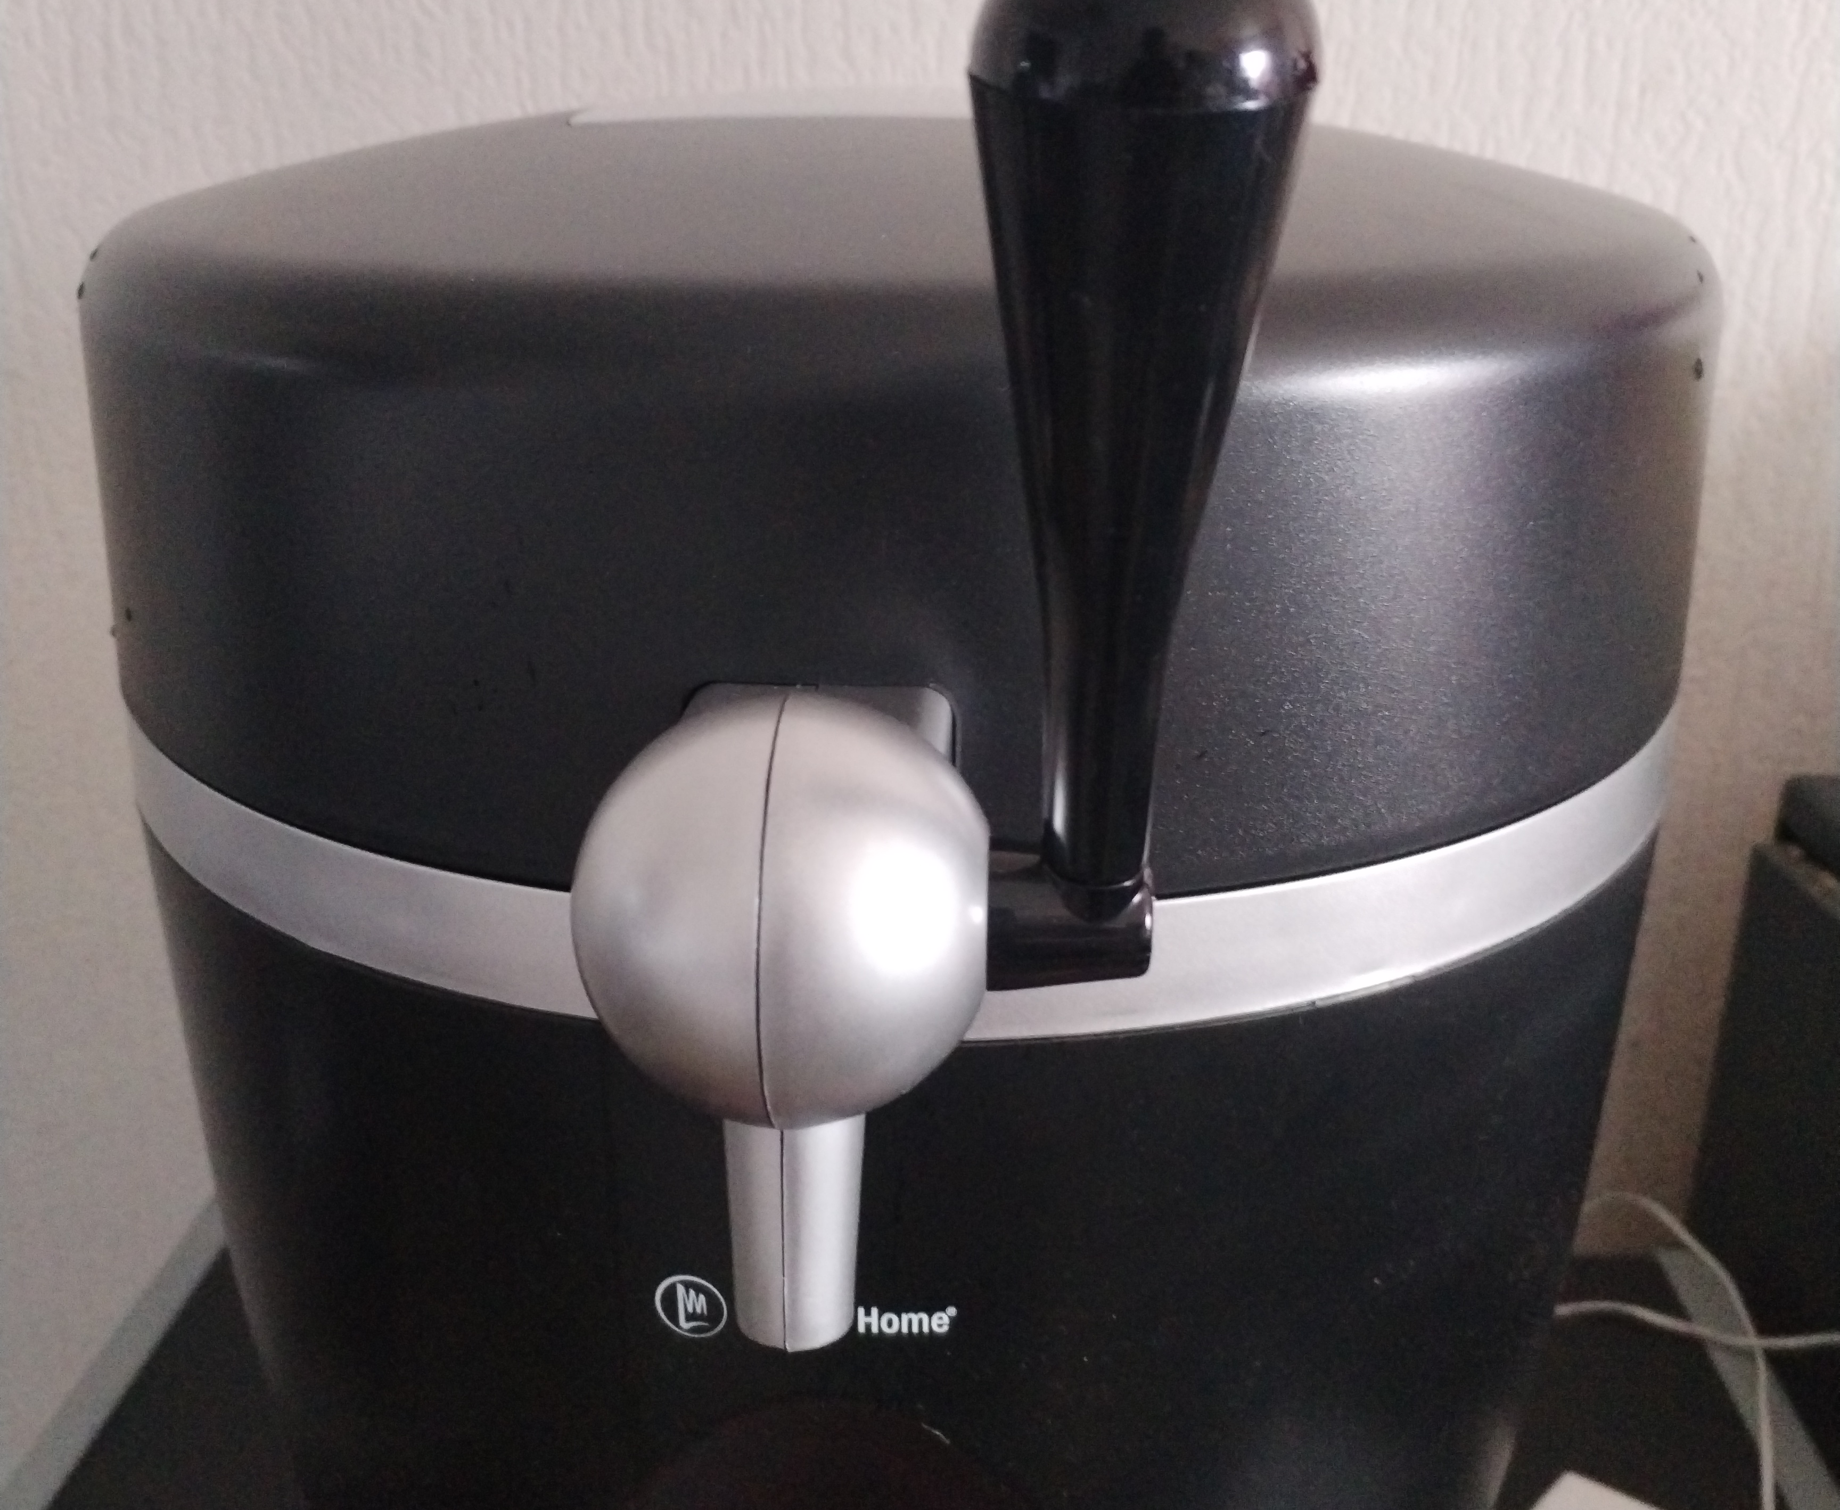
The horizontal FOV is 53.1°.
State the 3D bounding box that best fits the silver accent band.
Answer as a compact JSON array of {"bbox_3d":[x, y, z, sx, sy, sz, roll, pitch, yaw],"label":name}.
[{"bbox_3d":[-0.004,-0.028,0.421,0.330,0.021,0.330,2,22,4],"label":"silver accent band"}]

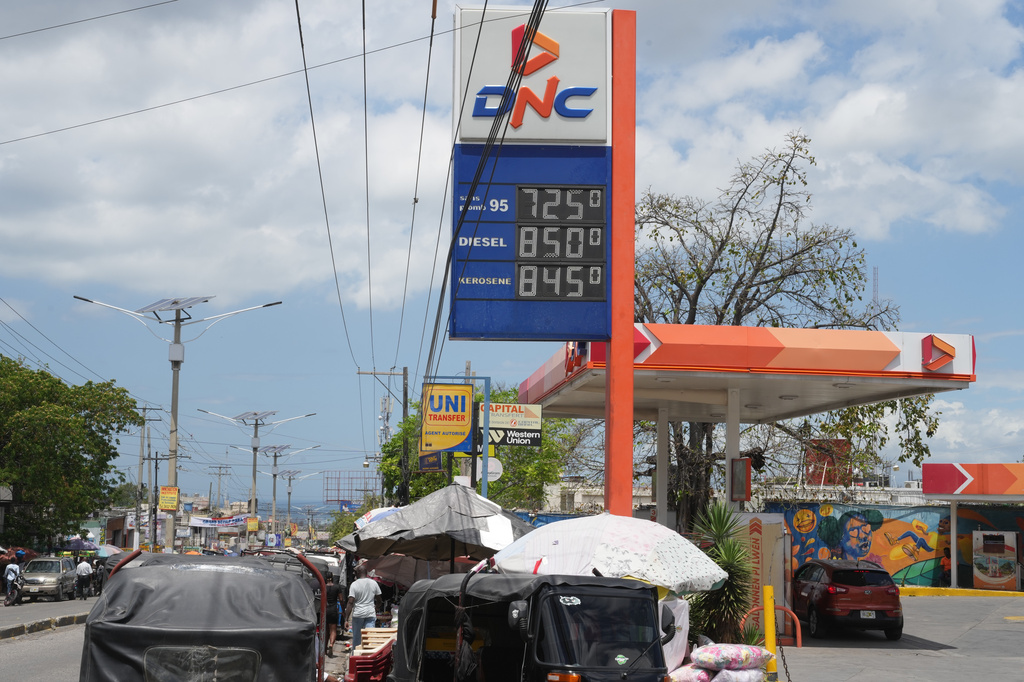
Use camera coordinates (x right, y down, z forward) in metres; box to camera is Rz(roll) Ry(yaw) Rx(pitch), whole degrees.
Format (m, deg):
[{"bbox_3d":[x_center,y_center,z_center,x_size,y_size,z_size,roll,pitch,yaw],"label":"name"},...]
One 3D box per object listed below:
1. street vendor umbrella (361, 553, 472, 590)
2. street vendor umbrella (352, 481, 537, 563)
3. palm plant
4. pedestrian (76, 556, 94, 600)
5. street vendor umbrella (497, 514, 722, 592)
[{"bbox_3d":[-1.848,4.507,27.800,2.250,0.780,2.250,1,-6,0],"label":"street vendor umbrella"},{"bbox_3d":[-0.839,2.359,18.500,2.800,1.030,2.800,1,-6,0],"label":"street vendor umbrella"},{"bbox_3d":[3.842,4.285,26.200,1.300,2.700,1.300,1,-6,0],"label":"palm plant"},{"bbox_3d":[-17.250,9.606,57.500,0.600,1.750,0.400,2,-6,-6],"label":"pedestrian"},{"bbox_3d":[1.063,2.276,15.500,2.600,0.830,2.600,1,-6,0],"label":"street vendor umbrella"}]

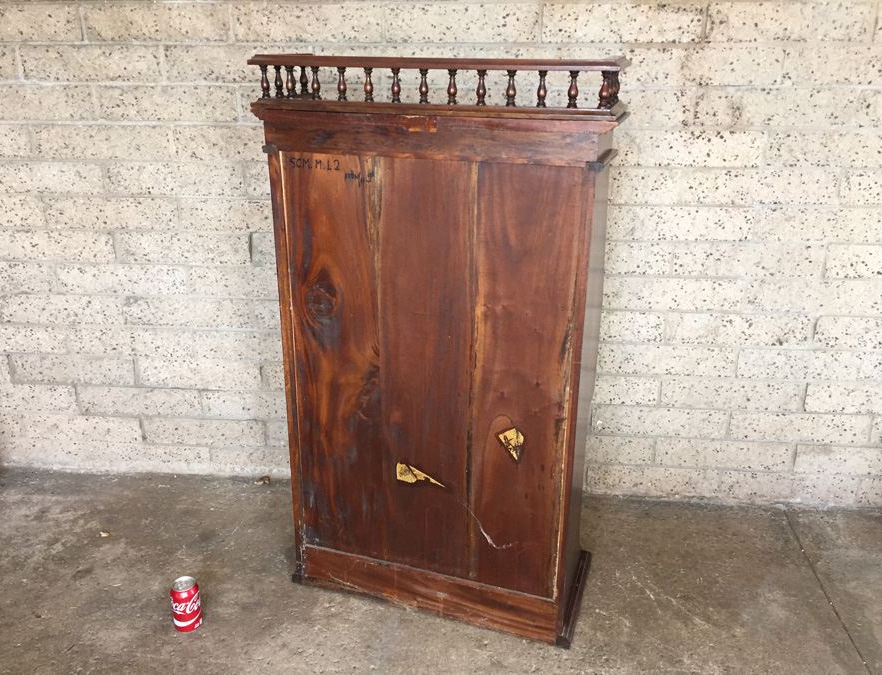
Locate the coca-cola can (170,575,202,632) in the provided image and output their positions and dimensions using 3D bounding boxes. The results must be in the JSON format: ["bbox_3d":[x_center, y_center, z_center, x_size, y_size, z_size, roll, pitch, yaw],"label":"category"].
[{"bbox_3d":[-0.612,0.645,1.818,0.066,0.122,0.066,-8,23,-21],"label":"coca-cola can"}]

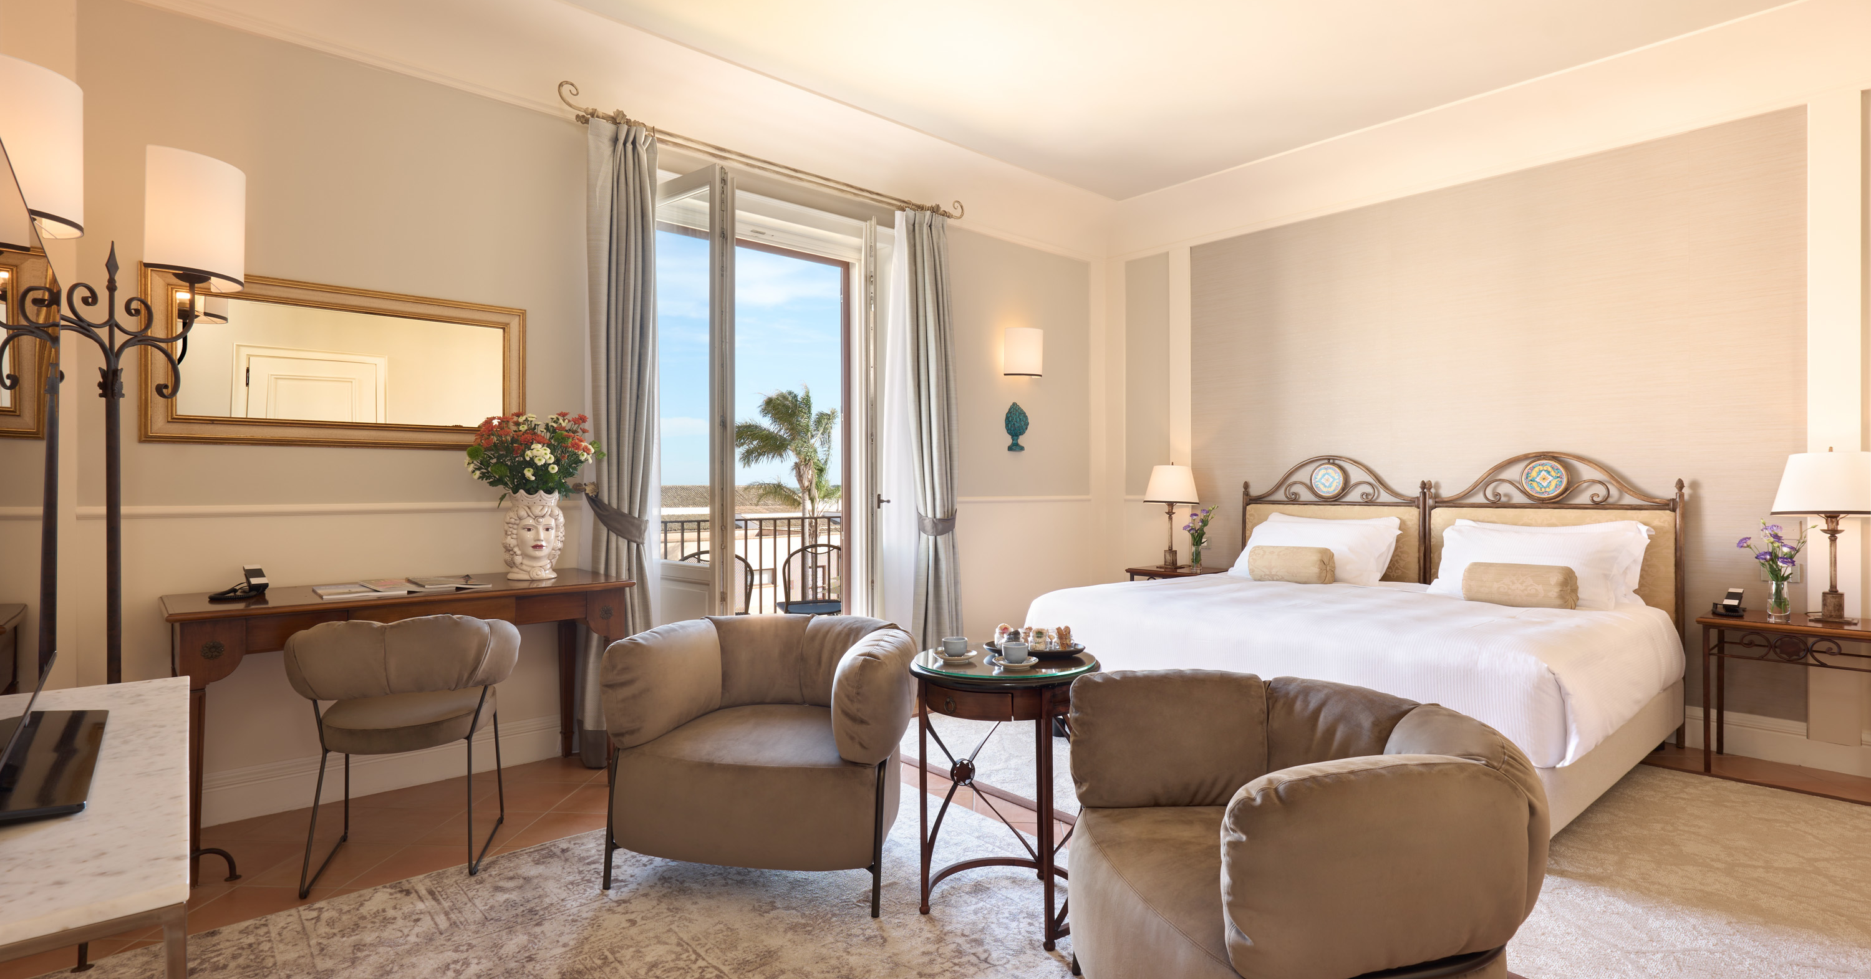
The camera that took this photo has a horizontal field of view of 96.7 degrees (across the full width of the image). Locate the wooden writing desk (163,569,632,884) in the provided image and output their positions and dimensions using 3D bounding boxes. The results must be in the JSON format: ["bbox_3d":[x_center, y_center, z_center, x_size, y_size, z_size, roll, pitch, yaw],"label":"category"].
[{"bbox_3d":[-1.793,0.727,2.896,1.290,0.770,0.550,0,0,-41],"label":"wooden writing desk"}]

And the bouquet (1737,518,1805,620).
[{"bbox_3d":[3.245,0.311,3.231,0.200,0.400,0.250,0,0,-41],"label":"bouquet"}]

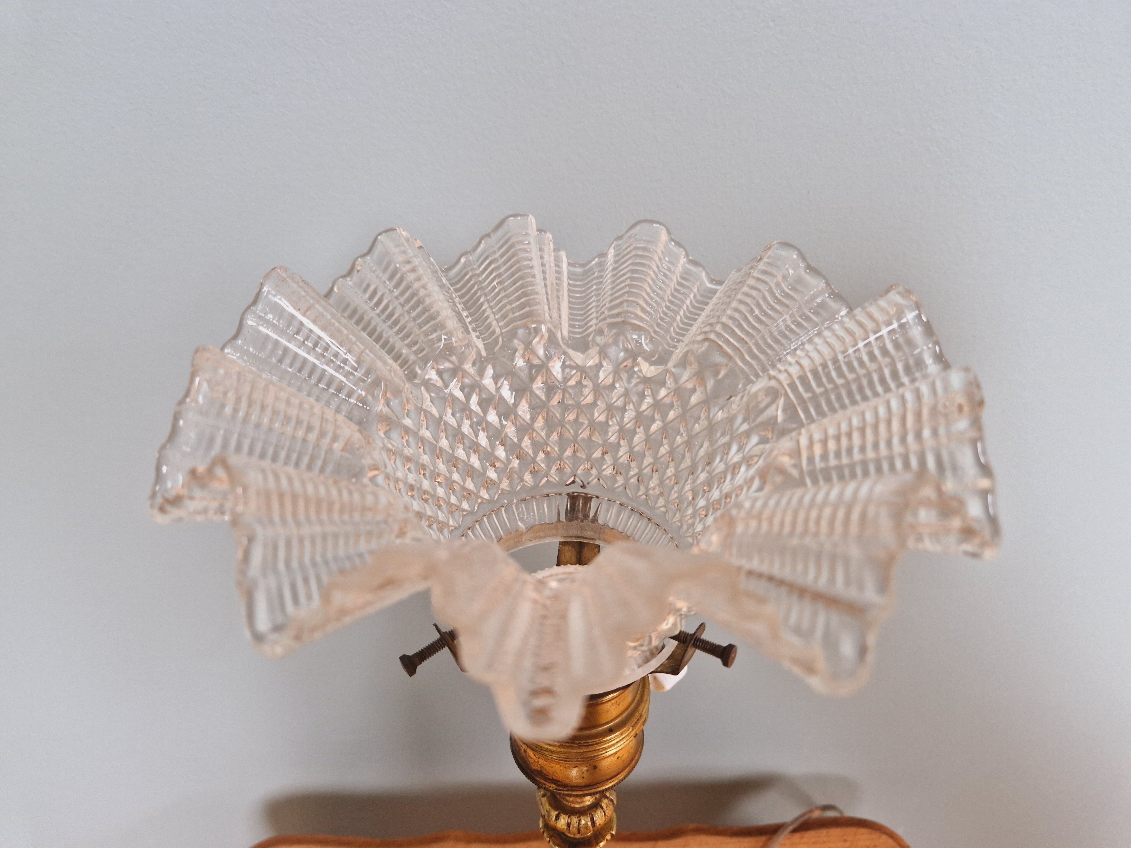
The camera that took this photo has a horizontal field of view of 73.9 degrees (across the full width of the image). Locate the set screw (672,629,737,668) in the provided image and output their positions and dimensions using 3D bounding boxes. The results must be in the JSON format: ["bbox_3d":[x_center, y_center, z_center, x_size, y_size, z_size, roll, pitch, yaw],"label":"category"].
[{"bbox_3d":[0.033,0.054,0.187,0.018,0.006,0.006,12,37,31],"label":"set screw"}]

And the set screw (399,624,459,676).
[{"bbox_3d":[-0.033,0.057,0.191,0.018,0.006,0.006,-29,42,-26],"label":"set screw"}]

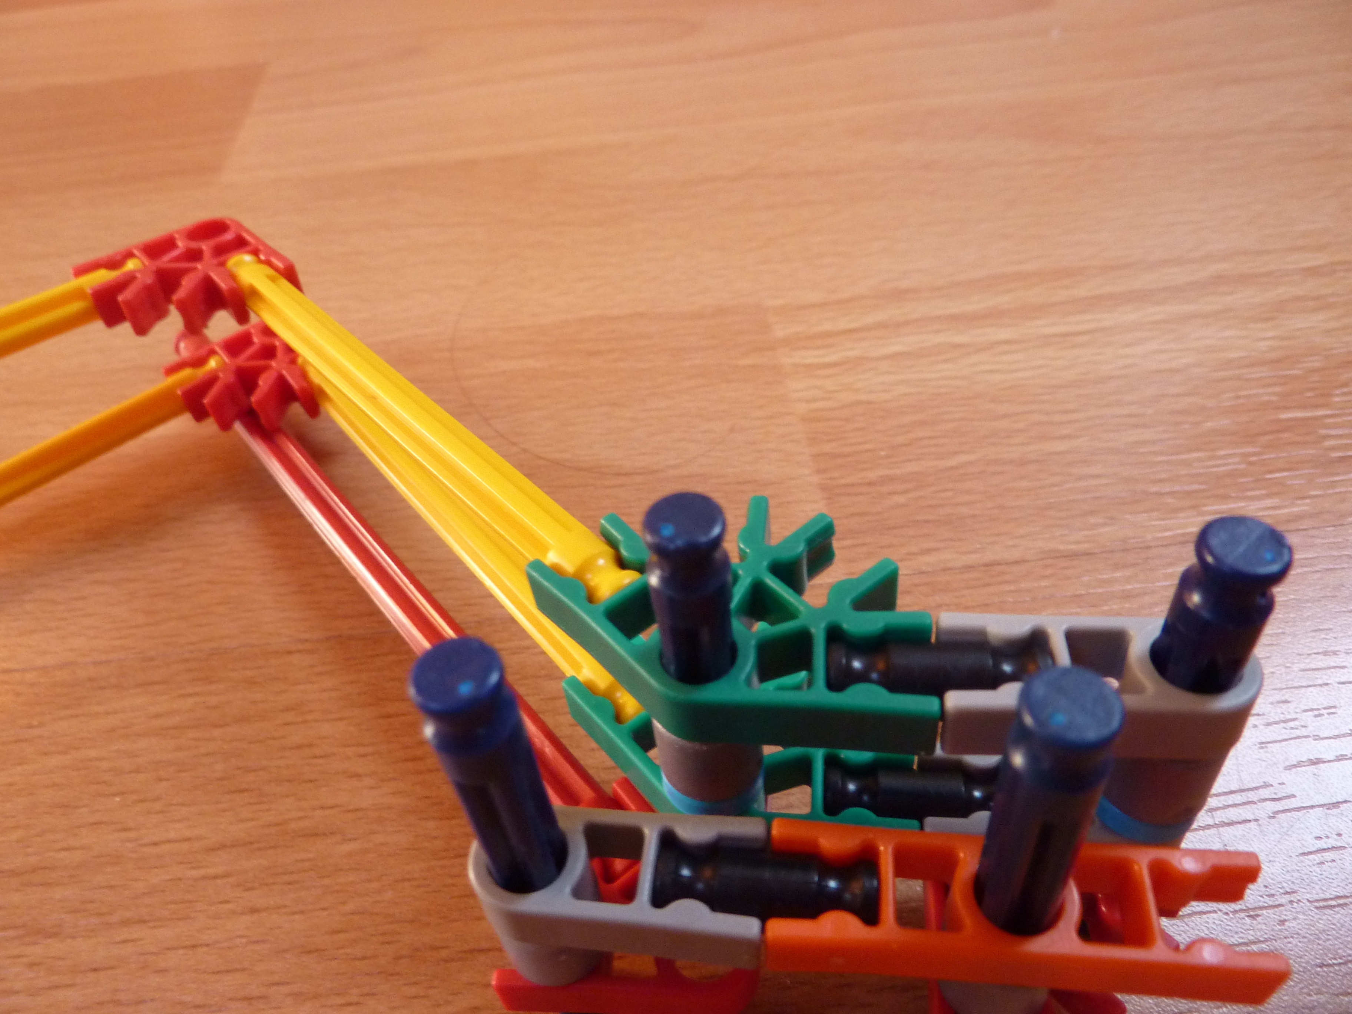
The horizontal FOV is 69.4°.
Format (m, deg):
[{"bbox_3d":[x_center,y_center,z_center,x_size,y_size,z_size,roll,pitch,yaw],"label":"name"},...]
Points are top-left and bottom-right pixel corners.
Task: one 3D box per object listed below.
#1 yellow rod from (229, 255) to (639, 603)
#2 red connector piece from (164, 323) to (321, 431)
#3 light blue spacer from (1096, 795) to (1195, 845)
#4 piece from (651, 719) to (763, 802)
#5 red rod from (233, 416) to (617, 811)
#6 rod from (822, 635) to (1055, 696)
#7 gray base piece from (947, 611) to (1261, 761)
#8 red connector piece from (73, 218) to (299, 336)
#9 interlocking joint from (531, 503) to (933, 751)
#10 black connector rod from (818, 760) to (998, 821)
[{"bbox_3d":[-0.033,-0.012,0.114,0.006,0.006,0.086,-33,49,-25],"label":"yellow rod"},{"bbox_3d":[-0.064,-0.020,0.153,0.023,0.006,0.023,-31,48,-23],"label":"red connector piece"},{"bbox_3d":[0.041,0.024,0.087,0.010,0.003,0.010,0,44,7],"label":"light blue spacer"},{"bbox_3d":[0.003,0.020,0.087,0.010,0.009,0.010,0,44,7],"label":"piece"},{"bbox_3d":[-0.048,0.001,0.137,0.006,0.006,0.130,-32,49,-24],"label":"red rod"},{"bbox_3d":[0.021,0.014,0.079,0.017,0.006,0.006,0,44,7],"label":"rod"},{"bbox_3d":[0.033,0.014,0.078,0.023,0.006,0.009,0,44,7],"label":"gray base piece"},{"bbox_3d":[-0.069,-0.032,0.139,0.023,0.006,0.023,-32,49,-24],"label":"red connector piece"},{"bbox_3d":[0.004,0.010,0.086,0.035,0.006,0.023,0,44,7],"label":"interlocking joint"},{"bbox_3d":[0.023,0.027,0.092,0.017,0.006,0.006,0,44,7],"label":"black connector rod"}]

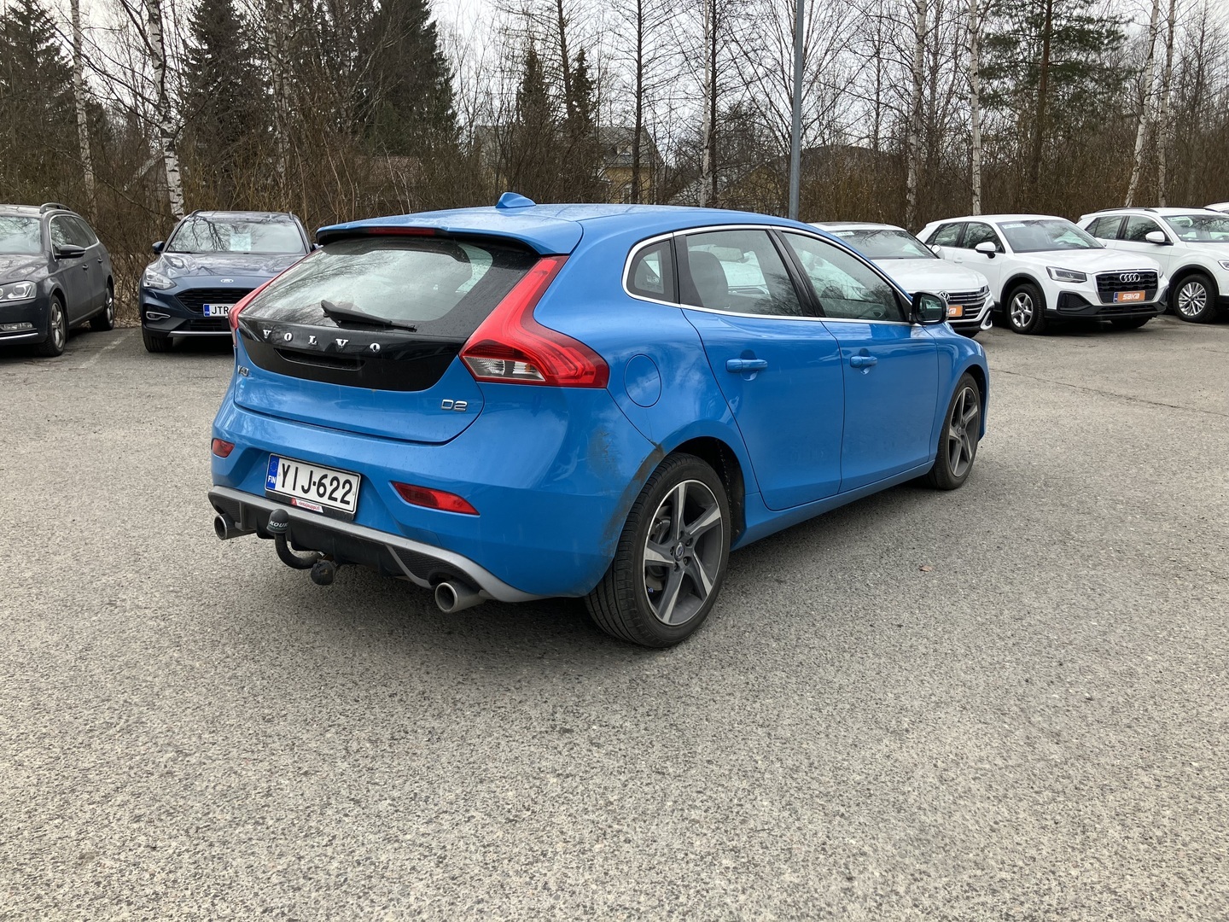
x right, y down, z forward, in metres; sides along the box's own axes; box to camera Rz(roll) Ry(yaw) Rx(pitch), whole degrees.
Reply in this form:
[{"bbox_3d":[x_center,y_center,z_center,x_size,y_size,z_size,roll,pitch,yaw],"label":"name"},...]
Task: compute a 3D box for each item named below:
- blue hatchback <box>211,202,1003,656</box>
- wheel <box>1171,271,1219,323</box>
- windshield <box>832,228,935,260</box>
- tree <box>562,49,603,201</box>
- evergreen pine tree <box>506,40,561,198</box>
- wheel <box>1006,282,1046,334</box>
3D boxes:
[{"bbox_3d":[0.360,-0.461,4.644,1.860,1.430,4.400,10,16,36],"label":"blue hatchback"},{"bbox_3d":[7.882,-2.223,13.500,0.230,0.660,0.660,-3,13,-16],"label":"wheel"},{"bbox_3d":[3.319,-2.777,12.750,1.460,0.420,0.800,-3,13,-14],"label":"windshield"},{"bbox_3d":[-1.261,-11.627,38.400,1.700,8.200,1.700,0,13,0],"label":"tree"},{"bbox_3d":[-3.097,-11.664,38.400,2.100,8.300,2.100,0,13,0],"label":"evergreen pine tree"},{"bbox_3d":[5.283,-1.964,12.750,0.230,0.660,0.660,-3,13,-15],"label":"wheel"}]

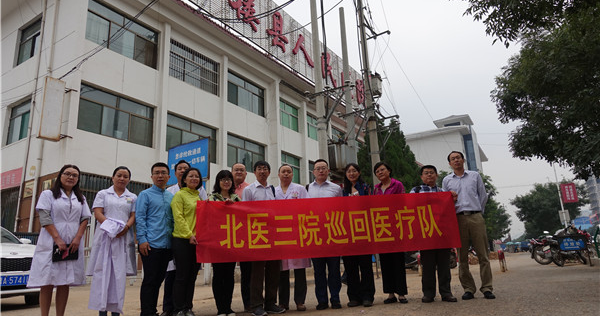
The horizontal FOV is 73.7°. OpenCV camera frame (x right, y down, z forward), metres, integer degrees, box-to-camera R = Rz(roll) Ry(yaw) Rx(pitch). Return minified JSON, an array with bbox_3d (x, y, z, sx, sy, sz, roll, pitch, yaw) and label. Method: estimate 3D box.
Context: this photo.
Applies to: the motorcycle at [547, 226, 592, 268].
[{"bbox_3d":[8.200,2.680,12.150,1.950,1.150,0.750,6,-17,-30],"label":"motorcycle"}]

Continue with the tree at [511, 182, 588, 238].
[{"bbox_3d":[19.100,4.500,30.000,5.200,5.600,5.200,-12,-17,32],"label":"tree"}]

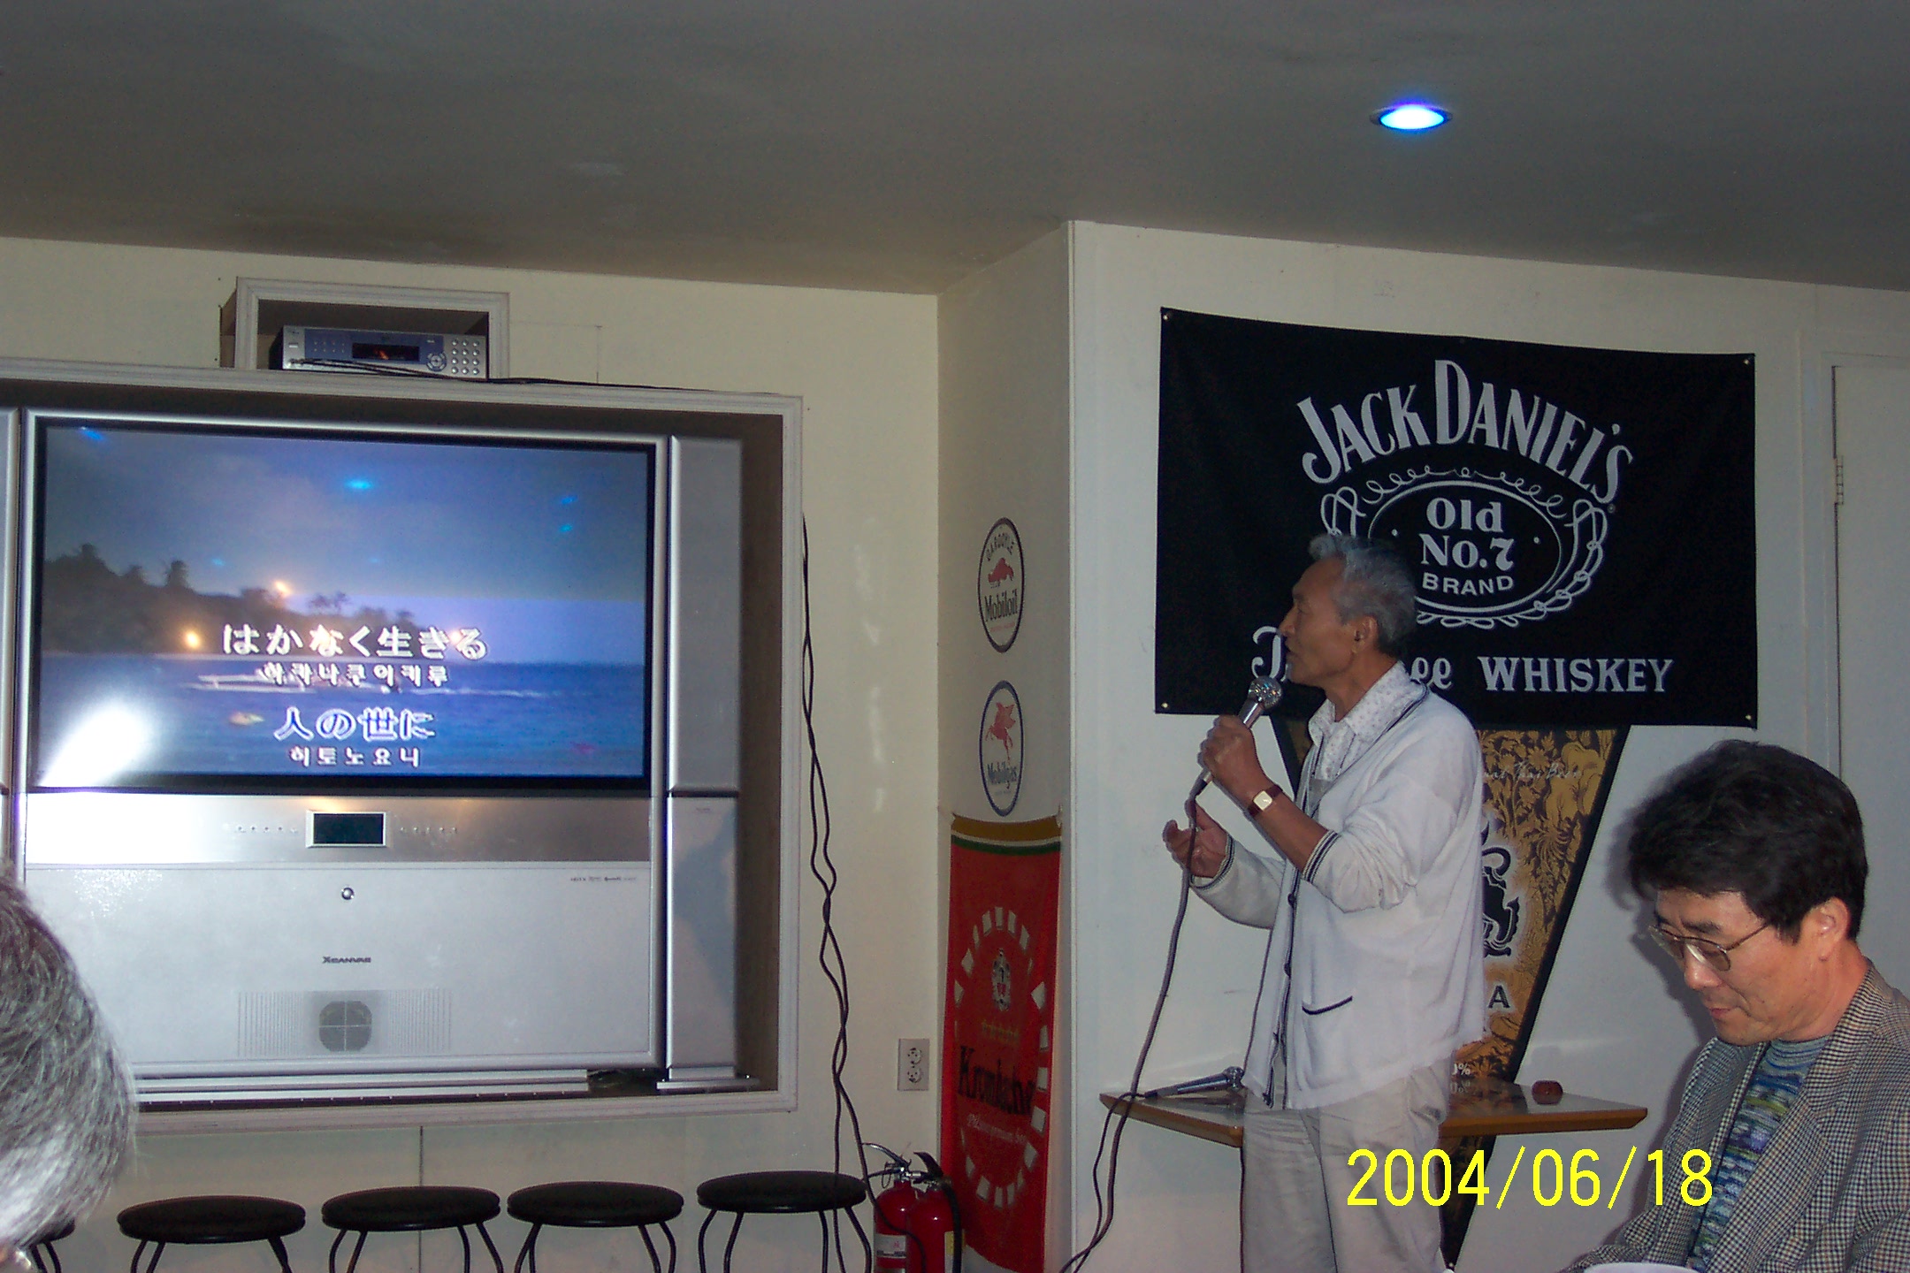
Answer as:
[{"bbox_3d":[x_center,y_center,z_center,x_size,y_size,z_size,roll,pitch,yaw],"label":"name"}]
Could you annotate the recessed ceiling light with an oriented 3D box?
[{"bbox_3d":[0.806,-0.913,4.774,0.140,0.030,0.140,0,-4,0],"label":"recessed ceiling light"}]

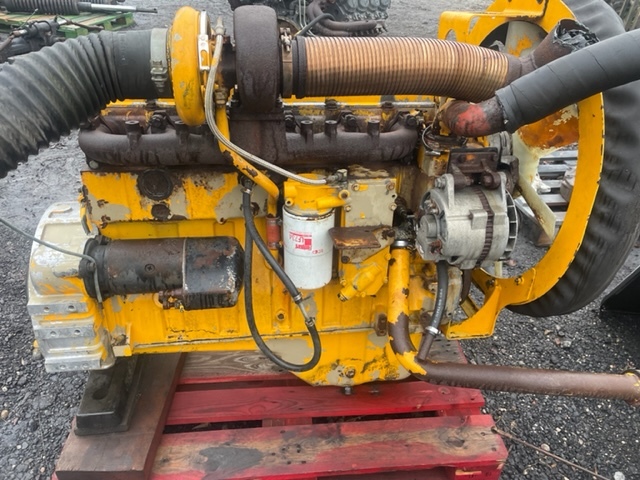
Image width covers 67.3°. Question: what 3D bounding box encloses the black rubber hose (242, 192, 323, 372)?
[{"bbox_3d":[-0.091,0.104,1.172,0.176,0.450,0.158,-3,31,-8],"label":"black rubber hose"}]

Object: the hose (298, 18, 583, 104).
[{"bbox_3d":[0.292,-0.397,1.075,0.724,0.149,0.179,-3,31,-8],"label":"hose"}]

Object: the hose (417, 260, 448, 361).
[{"bbox_3d":[0.287,0.177,1.218,0.056,0.301,0.077,-3,31,-8],"label":"hose"}]

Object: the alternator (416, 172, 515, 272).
[{"bbox_3d":[0.326,-0.036,1.064,0.190,0.190,0.172,-3,31,-8],"label":"alternator"}]

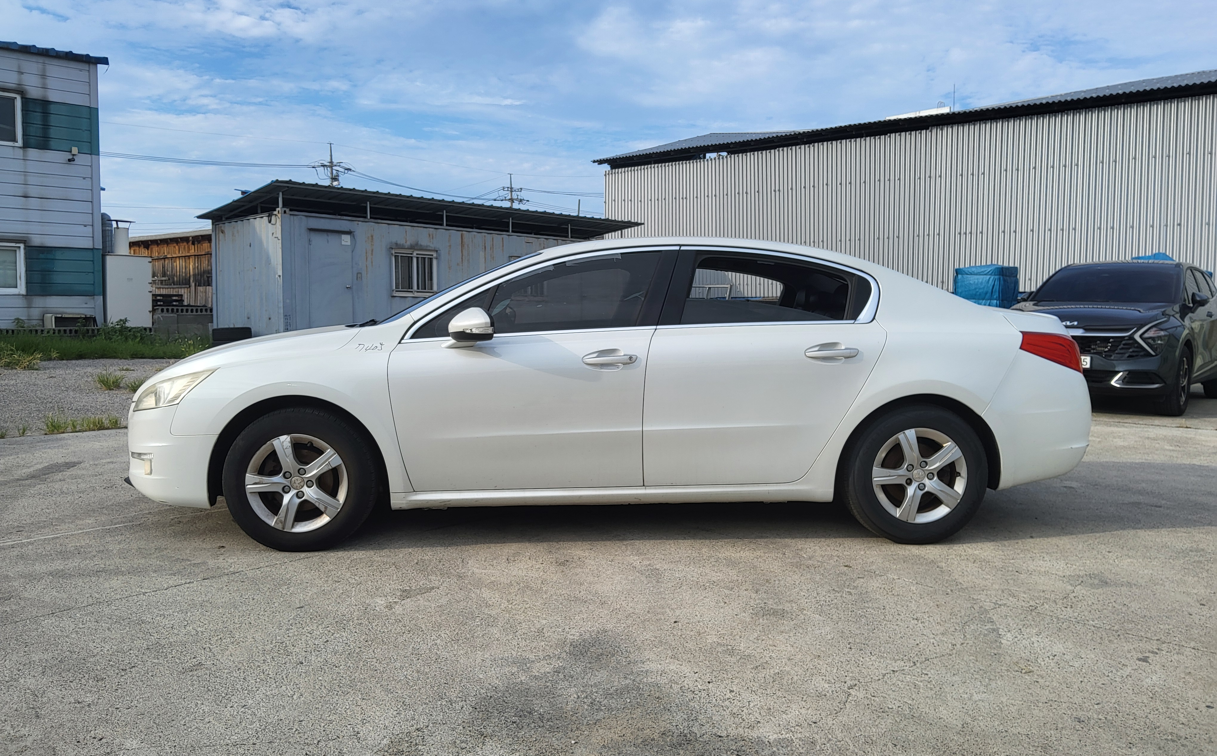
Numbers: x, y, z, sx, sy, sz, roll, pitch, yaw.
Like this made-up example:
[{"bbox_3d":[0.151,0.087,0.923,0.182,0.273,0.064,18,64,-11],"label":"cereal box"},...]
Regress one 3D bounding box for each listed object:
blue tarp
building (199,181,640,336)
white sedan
[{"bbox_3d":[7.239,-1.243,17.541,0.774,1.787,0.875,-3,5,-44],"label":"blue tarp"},{"bbox_3d":[-3.652,-2.110,20.202,3.300,3.050,9.200,3,5,44],"label":"building"},{"bbox_3d":[-0.010,-0.006,4.968,4.790,1.456,1.860,0,3,-3],"label":"white sedan"}]

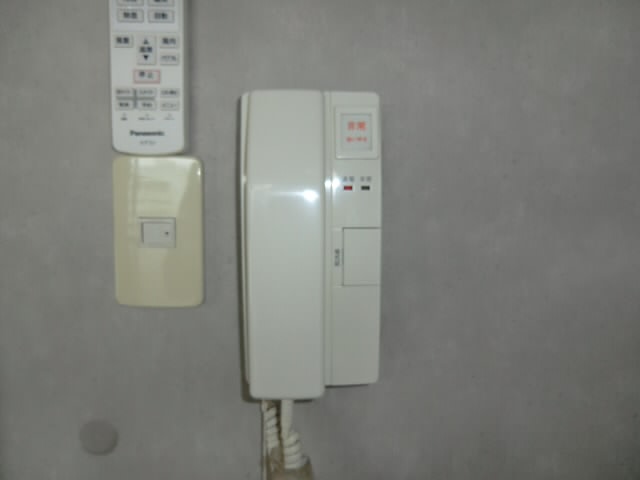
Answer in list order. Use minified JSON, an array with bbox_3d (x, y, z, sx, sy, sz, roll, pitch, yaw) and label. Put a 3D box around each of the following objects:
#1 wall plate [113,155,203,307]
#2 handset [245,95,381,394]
[{"bbox_3d":[-0.127,-0.006,0.347,0.070,0.120,0.010,0,3,0],"label":"wall plate"},{"bbox_3d":[-0.008,0.002,0.323,0.105,0.215,0.058,0,3,0],"label":"handset"}]

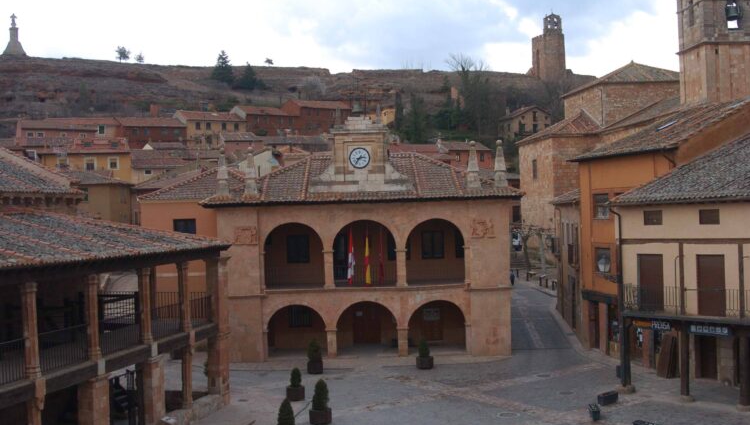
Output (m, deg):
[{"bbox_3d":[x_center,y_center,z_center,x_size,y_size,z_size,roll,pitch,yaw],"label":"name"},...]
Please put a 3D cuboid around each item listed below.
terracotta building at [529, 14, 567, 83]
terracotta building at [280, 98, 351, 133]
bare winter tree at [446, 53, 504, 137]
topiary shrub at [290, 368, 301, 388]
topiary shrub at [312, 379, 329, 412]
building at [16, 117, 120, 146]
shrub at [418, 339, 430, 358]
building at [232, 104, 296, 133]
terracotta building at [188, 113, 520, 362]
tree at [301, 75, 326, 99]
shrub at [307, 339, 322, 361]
[{"bbox_3d":[47.556,-44.695,238.000,6.800,18.000,7.000,-2,0,-17],"label":"terracotta building"},{"bbox_3d":[-11.193,-18.298,170.000,12.000,7.500,7.500,-2,0,-34],"label":"terracotta building"},{"bbox_3d":[20.945,-24.592,182.000,11.500,17.000,10.500,-2,0,0],"label":"bare winter tree"},{"bbox_3d":[-3.335,6.965,36.866,0.464,0.802,0.464,-2,0,0],"label":"topiary shrub"},{"bbox_3d":[-2.013,6.811,32.548,0.634,1.174,0.634,-2,0,0],"label":"topiary shrub"},{"bbox_3d":[-53.695,-13.837,152.000,17.000,6.000,8.000,-2,0,-28],"label":"building"},{"bbox_3d":[2.454,6.743,43.297,0.595,0.942,0.595,-2,0,0],"label":"shrub"},{"bbox_3d":[-21.257,-17.506,168.000,12.000,6.300,7.500,-2,0,-33],"label":"building"},{"bbox_3d":[-0.750,1.186,51.163,16.750,13.280,11.200,-2,0,0],"label":"terracotta building"},{"bbox_3d":[-14.296,-28.940,203.000,6.100,5.500,6.000,-2,0,0],"label":"tree"},{"bbox_3d":[-2.952,6.728,42.967,0.680,1.009,0.680,-2,0,0],"label":"shrub"}]

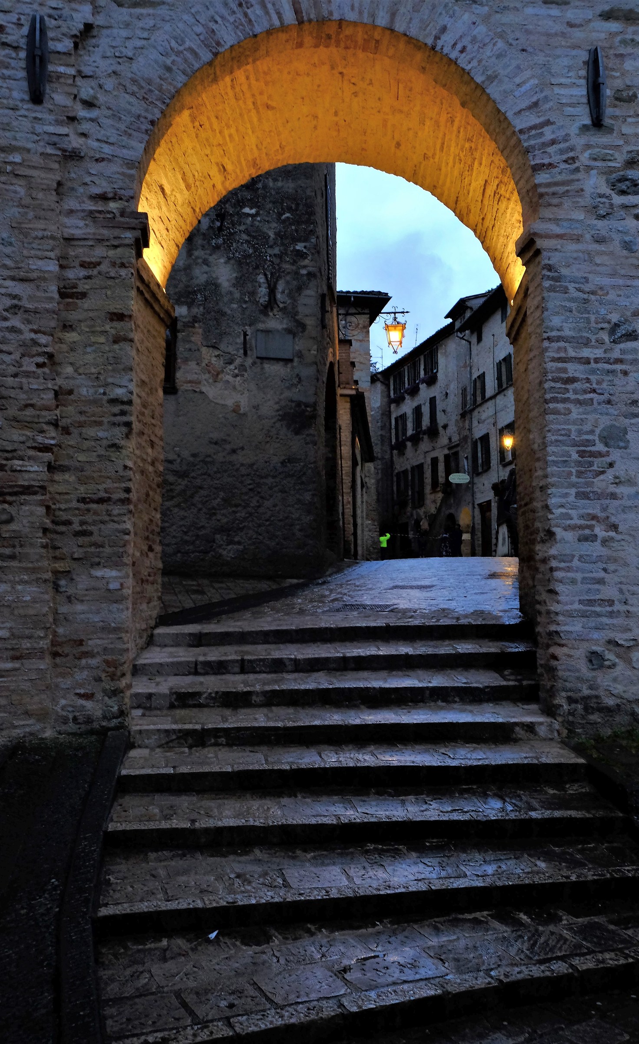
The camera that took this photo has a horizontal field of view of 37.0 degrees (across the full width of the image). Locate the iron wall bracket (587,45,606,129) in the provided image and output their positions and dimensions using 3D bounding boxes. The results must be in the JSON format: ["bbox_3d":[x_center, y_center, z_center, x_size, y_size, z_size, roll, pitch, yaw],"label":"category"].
[{"bbox_3d":[2.034,-3.192,7.030,0.110,0.560,0.100,0,-4,-7],"label":"iron wall bracket"}]

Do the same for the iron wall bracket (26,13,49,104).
[{"bbox_3d":[-1.896,-3.115,6.434,0.130,0.560,0.100,1,-4,-9],"label":"iron wall bracket"}]

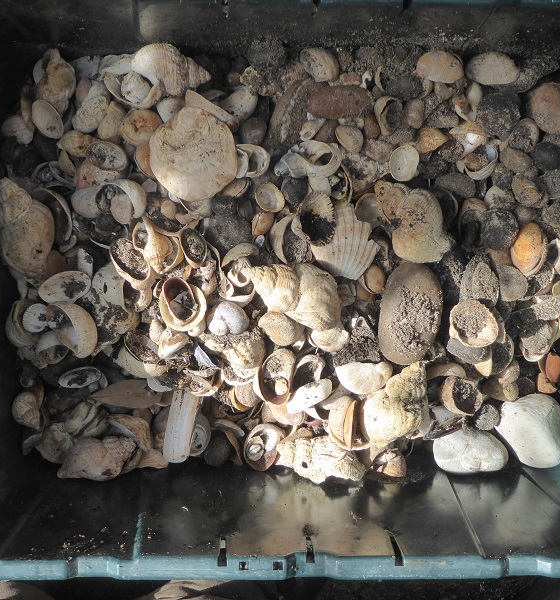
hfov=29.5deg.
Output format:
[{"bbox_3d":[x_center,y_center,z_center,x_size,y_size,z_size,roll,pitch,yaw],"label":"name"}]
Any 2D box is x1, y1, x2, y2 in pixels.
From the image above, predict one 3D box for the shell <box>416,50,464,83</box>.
[{"bbox_3d":[0.131,-0.190,0.865,0.039,0.021,0.025,8,95,-2],"label":"shell"}]

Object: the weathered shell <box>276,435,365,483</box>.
[{"bbox_3d":[0.036,0.142,0.955,0.080,0.038,0.038,20,92,-2],"label":"weathered shell"}]

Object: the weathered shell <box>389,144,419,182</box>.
[{"bbox_3d":[0.112,-0.124,0.957,0.027,0.012,0.035,18,92,-2],"label":"weathered shell"}]

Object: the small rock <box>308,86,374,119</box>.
[{"bbox_3d":[0.048,-0.161,0.862,0.054,0.025,0.027,3,96,-3],"label":"small rock"}]

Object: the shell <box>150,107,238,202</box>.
[{"bbox_3d":[-0.066,-0.116,0.840,0.068,0.028,0.073,-6,95,-1],"label":"shell"}]

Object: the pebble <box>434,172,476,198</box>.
[{"bbox_3d":[0.159,-0.105,0.965,0.039,0.020,0.024,22,92,-2],"label":"pebble"}]

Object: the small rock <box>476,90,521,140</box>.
[{"bbox_3d":[0.179,-0.151,0.872,0.036,0.029,0.039,4,95,-2],"label":"small rock"}]

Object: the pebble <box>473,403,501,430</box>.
[{"bbox_3d":[0.175,0.100,0.904,0.021,0.018,0.022,-30,97,1],"label":"pebble"}]

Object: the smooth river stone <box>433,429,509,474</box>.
[{"bbox_3d":[0.163,0.129,0.909,0.065,0.039,0.040,5,96,-3],"label":"smooth river stone"}]

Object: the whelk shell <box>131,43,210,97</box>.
[{"bbox_3d":[-0.097,-0.205,0.945,0.073,0.042,0.044,12,93,-2],"label":"whelk shell"}]

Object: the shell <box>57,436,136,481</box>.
[{"bbox_3d":[-0.166,0.144,0.960,0.076,0.037,0.038,-23,93,0],"label":"shell"}]

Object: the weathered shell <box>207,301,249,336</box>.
[{"bbox_3d":[-0.042,0.016,0.850,0.033,0.024,0.028,14,94,-3],"label":"weathered shell"}]

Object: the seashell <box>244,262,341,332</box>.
[{"bbox_3d":[0.011,-0.002,0.930,0.091,0.050,0.052,33,92,-3],"label":"seashell"}]

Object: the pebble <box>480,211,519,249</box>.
[{"bbox_3d":[0.180,-0.057,0.874,0.033,0.022,0.031,20,95,-4],"label":"pebble"}]

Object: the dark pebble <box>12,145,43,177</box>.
[{"bbox_3d":[-0.230,-0.127,0.970,0.028,0.022,0.030,0,93,-1],"label":"dark pebble"}]

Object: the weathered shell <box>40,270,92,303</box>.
[{"bbox_3d":[-0.175,-0.010,0.863,0.043,0.016,0.026,-14,96,-1],"label":"weathered shell"}]

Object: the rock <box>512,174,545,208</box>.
[{"bbox_3d":[0.204,-0.089,0.872,0.033,0.018,0.022,40,93,-6],"label":"rock"}]

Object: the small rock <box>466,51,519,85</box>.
[{"bbox_3d":[0.173,-0.189,0.865,0.043,0.022,0.026,3,95,-2],"label":"small rock"}]

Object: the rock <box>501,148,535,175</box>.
[{"bbox_3d":[0.195,-0.115,0.872,0.030,0.019,0.020,30,94,-5],"label":"rock"}]

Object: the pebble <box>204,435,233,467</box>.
[{"bbox_3d":[-0.057,0.138,0.972,0.026,0.021,0.030,15,92,-2],"label":"pebble"}]

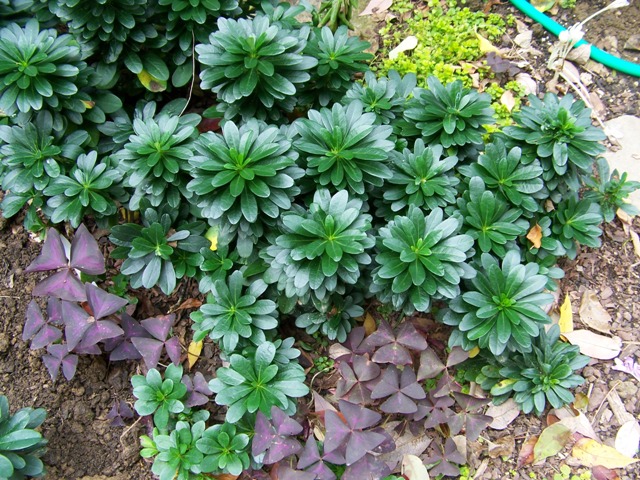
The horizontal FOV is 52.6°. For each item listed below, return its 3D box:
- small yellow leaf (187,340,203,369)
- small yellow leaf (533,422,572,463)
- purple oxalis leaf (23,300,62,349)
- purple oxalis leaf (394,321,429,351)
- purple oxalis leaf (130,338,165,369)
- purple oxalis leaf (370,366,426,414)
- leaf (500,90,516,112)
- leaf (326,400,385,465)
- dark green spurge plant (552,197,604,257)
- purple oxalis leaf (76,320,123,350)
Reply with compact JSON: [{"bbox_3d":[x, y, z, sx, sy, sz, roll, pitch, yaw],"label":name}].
[{"bbox_3d":[-0.140,0.125,0.718,0.016,0.007,0.036,16,66,7],"label":"small yellow leaf"},{"bbox_3d":[0.280,0.250,0.780,0.062,0.009,0.029,-31,57,-20],"label":"small yellow leaf"},{"bbox_3d":[-0.323,0.097,0.755,0.046,0.015,0.059,-5,65,-13],"label":"purple oxalis leaf"},{"bbox_3d":[0.098,0.108,0.716,0.031,0.012,0.037,-16,60,-7],"label":"purple oxalis leaf"},{"bbox_3d":[-0.190,0.122,0.729,0.029,0.012,0.043,-25,69,-18],"label":"purple oxalis leaf"},{"bbox_3d":[0.093,0.179,0.770,0.066,0.015,0.054,2,58,4],"label":"purple oxalis leaf"},{"bbox_3d":[0.345,-0.253,1.185,0.023,0.009,0.042,-16,74,5],"label":"leaf"},{"bbox_3d":[0.039,0.220,0.736,0.068,0.016,0.071,1,59,2],"label":"leaf"},{"bbox_3d":[0.310,-0.014,0.775,0.064,0.056,0.064,0,55,0],"label":"dark green spurge plant"},{"bbox_3d":[-0.269,0.115,0.797,0.051,0.014,0.031,18,60,3],"label":"purple oxalis leaf"}]

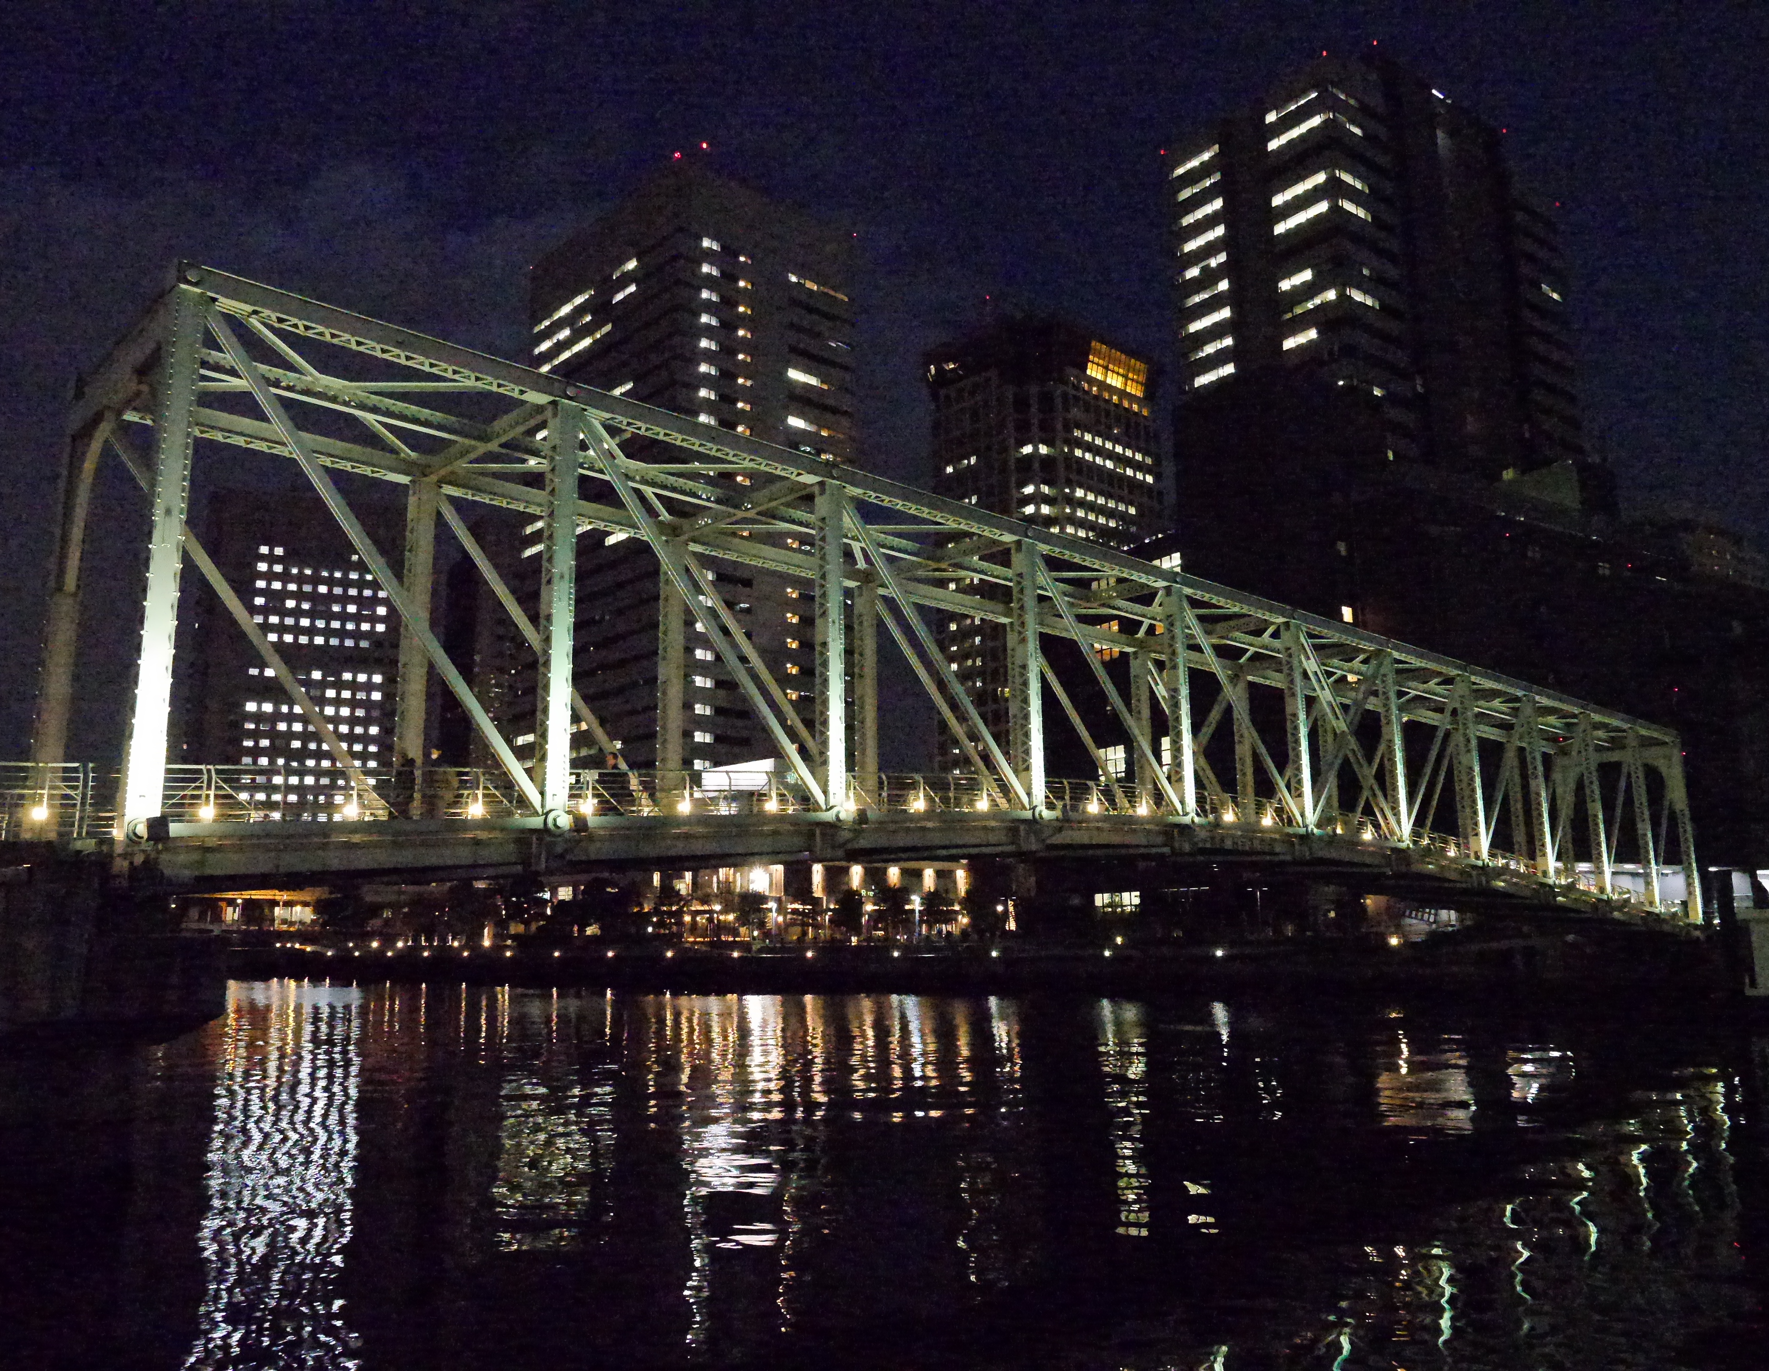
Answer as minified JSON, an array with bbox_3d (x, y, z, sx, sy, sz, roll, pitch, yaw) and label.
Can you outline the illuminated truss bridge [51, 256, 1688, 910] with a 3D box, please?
[{"bbox_3d":[12.596,2.887,41.122,66.800,9.240,6.200,9,-14,-42],"label":"illuminated truss bridge"}]

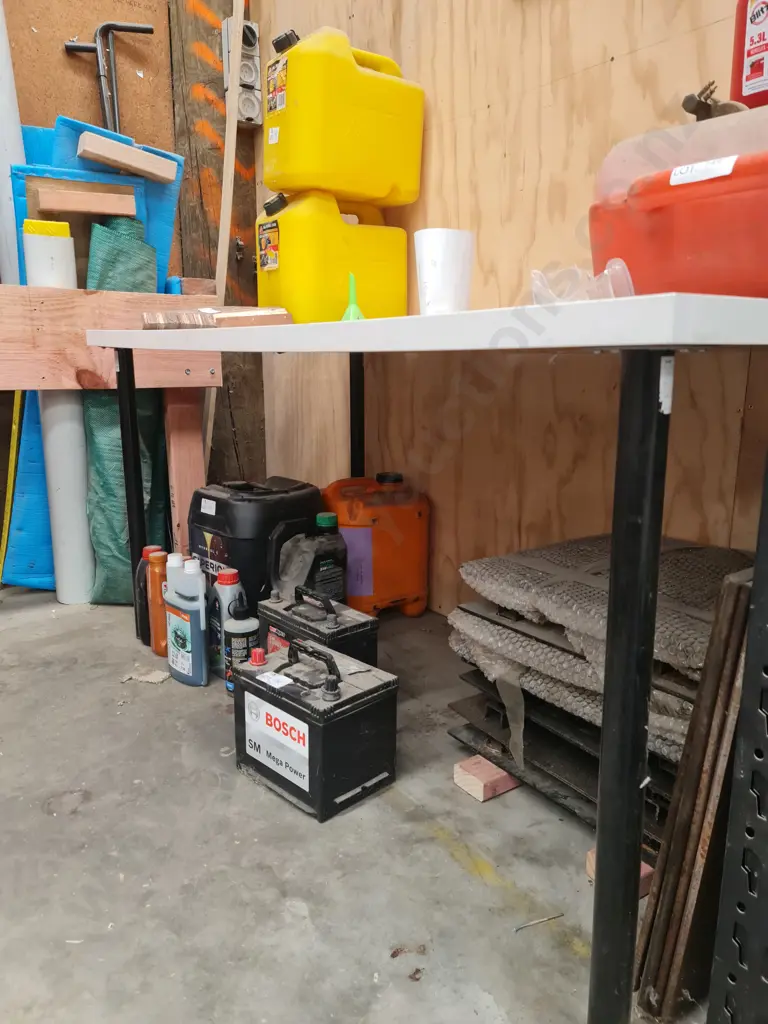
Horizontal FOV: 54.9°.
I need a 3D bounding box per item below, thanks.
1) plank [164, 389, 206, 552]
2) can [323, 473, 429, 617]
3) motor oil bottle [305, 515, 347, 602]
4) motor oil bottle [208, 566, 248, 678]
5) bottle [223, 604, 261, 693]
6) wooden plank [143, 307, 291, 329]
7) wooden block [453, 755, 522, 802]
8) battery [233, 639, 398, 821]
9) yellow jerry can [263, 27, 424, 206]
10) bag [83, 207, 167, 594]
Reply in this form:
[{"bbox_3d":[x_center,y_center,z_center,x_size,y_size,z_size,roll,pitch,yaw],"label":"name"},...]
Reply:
[{"bbox_3d":[-0.591,-0.107,2.199,0.094,0.700,0.045,-9,15,-34],"label":"plank"},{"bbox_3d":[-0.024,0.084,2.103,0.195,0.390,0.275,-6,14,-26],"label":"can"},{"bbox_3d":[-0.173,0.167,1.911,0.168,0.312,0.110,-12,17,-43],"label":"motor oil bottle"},{"bbox_3d":[-0.347,0.254,1.671,0.058,0.245,0.090,-11,17,-41],"label":"motor oil bottle"},{"bbox_3d":[-0.302,0.287,1.558,0.074,0.193,0.074,0,13,0],"label":"bottle"},{"bbox_3d":[-0.337,-0.373,1.431,0.142,0.036,0.387,-9,15,-34],"label":"wooden plank"},{"bbox_3d":[0.185,0.436,1.239,0.110,0.035,0.071,-8,15,-30],"label":"wooden block"},{"bbox_3d":[-0.118,0.342,1.262,0.227,0.232,0.170,12,17,43],"label":"battery"},{"bbox_3d":[-0.097,-0.934,1.808,0.295,0.330,0.260,-6,14,-35],"label":"yellow jerry can"},{"bbox_3d":[-0.735,-0.263,2.094,0.190,1.050,0.150,-5,17,-35],"label":"bag"}]

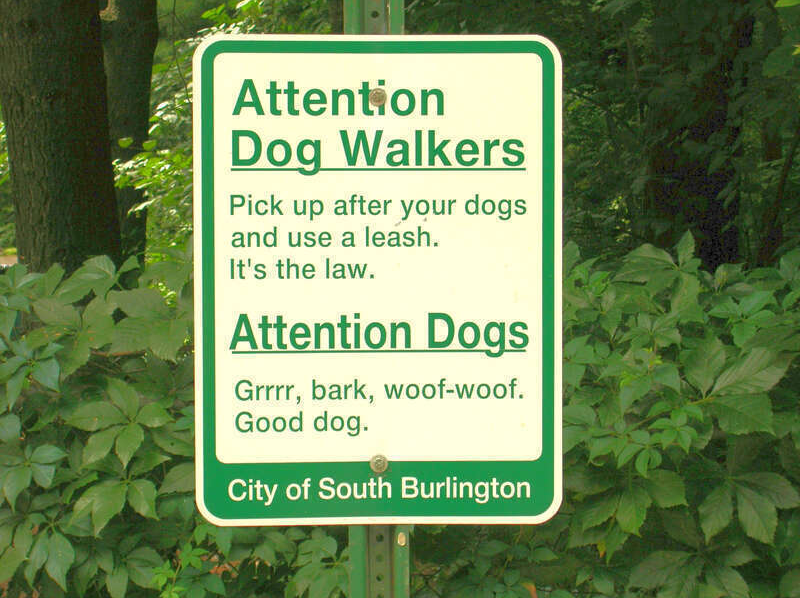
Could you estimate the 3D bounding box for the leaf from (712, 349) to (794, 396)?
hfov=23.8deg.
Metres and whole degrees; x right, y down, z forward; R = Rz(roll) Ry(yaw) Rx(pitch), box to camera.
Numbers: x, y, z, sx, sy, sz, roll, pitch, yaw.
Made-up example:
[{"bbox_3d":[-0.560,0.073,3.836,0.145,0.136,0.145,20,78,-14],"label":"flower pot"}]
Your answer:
[{"bbox_3d":[0.529,0.109,2.850,0.121,0.071,0.040,0,2,11],"label":"leaf"}]

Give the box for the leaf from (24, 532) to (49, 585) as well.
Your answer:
[{"bbox_3d":[-0.534,0.383,2.800,0.027,0.088,0.010,7,-22,19],"label":"leaf"}]

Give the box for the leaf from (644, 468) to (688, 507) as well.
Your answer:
[{"bbox_3d":[0.385,0.276,2.750,0.058,0.077,0.013,-42,-18,-31],"label":"leaf"}]

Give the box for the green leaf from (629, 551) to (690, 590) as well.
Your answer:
[{"bbox_3d":[0.377,0.394,2.750,0.107,0.054,0.012,-26,-37,-9],"label":"green leaf"}]

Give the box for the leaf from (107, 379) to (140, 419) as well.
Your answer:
[{"bbox_3d":[-0.426,0.153,2.920,0.051,0.063,0.030,-1,2,-8],"label":"leaf"}]

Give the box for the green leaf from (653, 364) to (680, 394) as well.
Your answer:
[{"bbox_3d":[0.388,0.114,2.750,0.038,0.010,0.053,-34,67,-34],"label":"green leaf"}]

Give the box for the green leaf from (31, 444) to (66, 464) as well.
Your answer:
[{"bbox_3d":[-0.525,0.232,2.830,0.054,0.010,0.036,-10,48,-18],"label":"green leaf"}]

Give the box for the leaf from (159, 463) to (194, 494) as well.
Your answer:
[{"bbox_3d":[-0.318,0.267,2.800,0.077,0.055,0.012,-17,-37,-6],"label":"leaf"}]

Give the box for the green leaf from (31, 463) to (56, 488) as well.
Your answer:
[{"bbox_3d":[-0.532,0.262,2.830,0.036,0.046,0.010,-32,-22,-22],"label":"green leaf"}]

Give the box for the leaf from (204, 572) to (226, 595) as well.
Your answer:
[{"bbox_3d":[-0.274,0.420,2.800,0.046,0.010,0.036,32,54,13],"label":"leaf"}]

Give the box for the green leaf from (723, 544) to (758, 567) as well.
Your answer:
[{"bbox_3d":[0.521,0.393,2.900,0.054,0.036,0.030,0,2,10],"label":"green leaf"}]

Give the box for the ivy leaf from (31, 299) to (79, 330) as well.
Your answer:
[{"bbox_3d":[-0.535,0.021,2.950,0.073,0.046,0.035,-1,2,-10],"label":"ivy leaf"}]

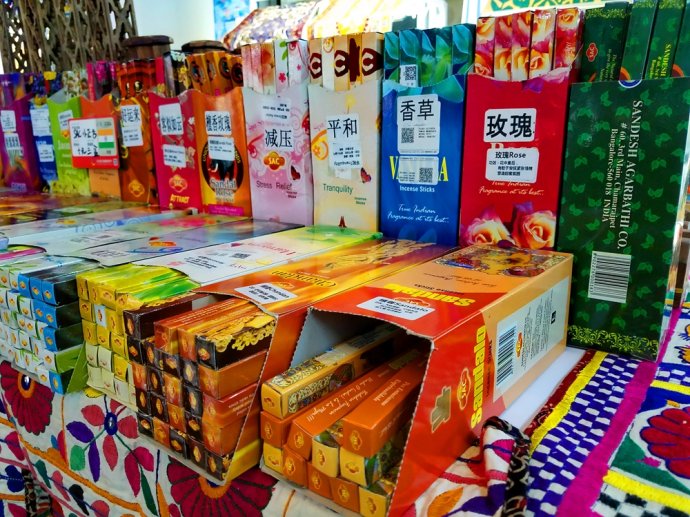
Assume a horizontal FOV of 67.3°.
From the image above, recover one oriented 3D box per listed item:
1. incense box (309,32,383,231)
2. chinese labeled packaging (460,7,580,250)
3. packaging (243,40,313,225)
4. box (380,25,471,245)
[{"bbox_3d":[0.022,-0.087,0.534,0.079,0.262,0.080,8,17,33],"label":"incense box"},{"bbox_3d":[0.155,-0.070,0.455,0.078,0.262,0.080,7,16,31],"label":"chinese labeled packaging"},{"bbox_3d":[-0.047,-0.096,0.574,0.082,0.263,0.080,7,16,30],"label":"packaging"},{"bbox_3d":[0.089,-0.078,0.495,0.078,0.261,0.080,8,17,33],"label":"box"}]

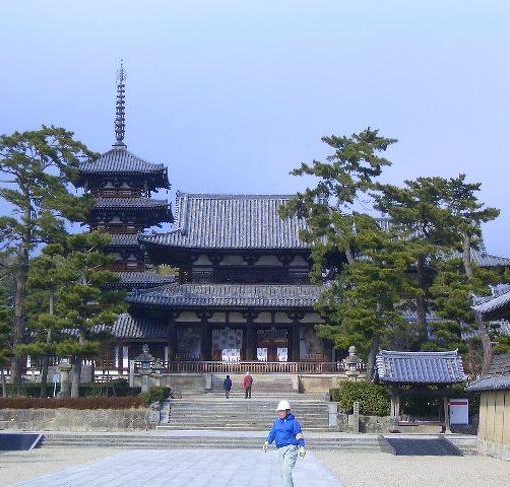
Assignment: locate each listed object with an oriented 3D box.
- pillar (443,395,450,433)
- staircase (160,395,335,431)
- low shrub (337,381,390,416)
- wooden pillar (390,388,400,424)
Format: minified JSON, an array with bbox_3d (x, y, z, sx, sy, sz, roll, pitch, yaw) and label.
[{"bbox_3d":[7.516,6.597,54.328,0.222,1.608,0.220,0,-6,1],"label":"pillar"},{"bbox_3d":[-0.310,6.958,56.526,7.083,1.300,3.400,0,-6,1],"label":"staircase"},{"bbox_3d":[4.439,6.251,55.938,2.312,1.461,1.700,0,-6,1],"label":"low shrub"},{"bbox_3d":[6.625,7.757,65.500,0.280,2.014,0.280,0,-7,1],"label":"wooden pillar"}]

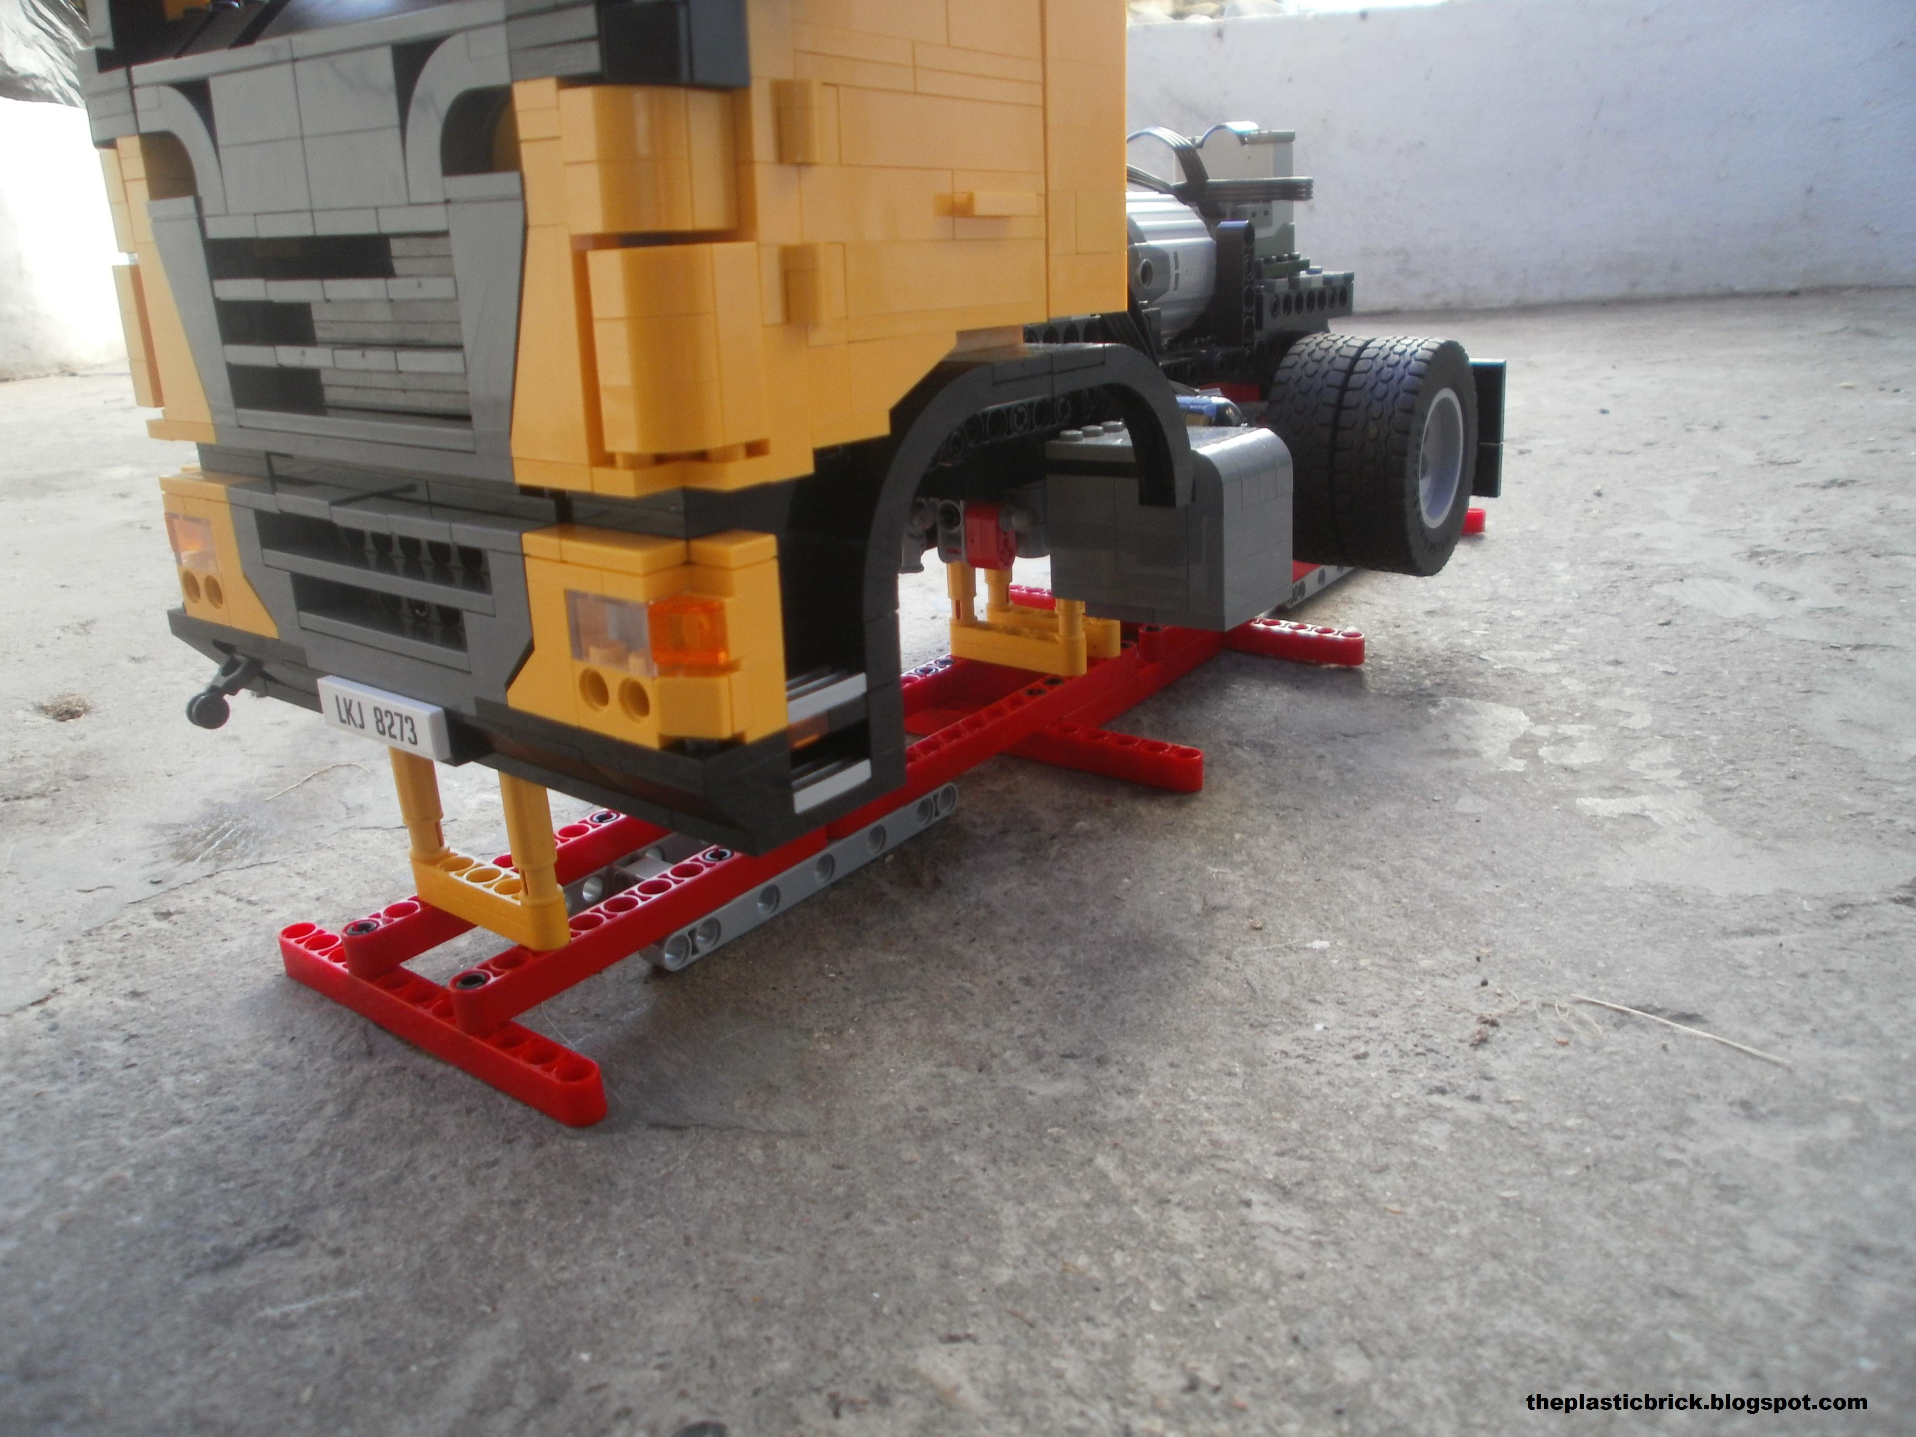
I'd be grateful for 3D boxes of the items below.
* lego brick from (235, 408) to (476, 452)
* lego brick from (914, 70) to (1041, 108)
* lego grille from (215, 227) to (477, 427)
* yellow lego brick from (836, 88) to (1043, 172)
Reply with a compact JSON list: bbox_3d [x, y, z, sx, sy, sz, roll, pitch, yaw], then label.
[{"bbox_3d":[-0.091,-0.045,0.222,0.064,0.003,0.008,12,22,35],"label":"lego brick"},{"bbox_3d":[0.001,-0.091,0.210,0.008,0.003,0.032,12,22,35],"label":"lego brick"},{"bbox_3d":[-0.089,-0.058,0.214,0.065,0.027,0.008,12,22,35],"label":"lego grille"},{"bbox_3d":[-0.004,-0.083,0.205,0.008,0.010,0.048,12,22,35],"label":"yellow lego brick"}]

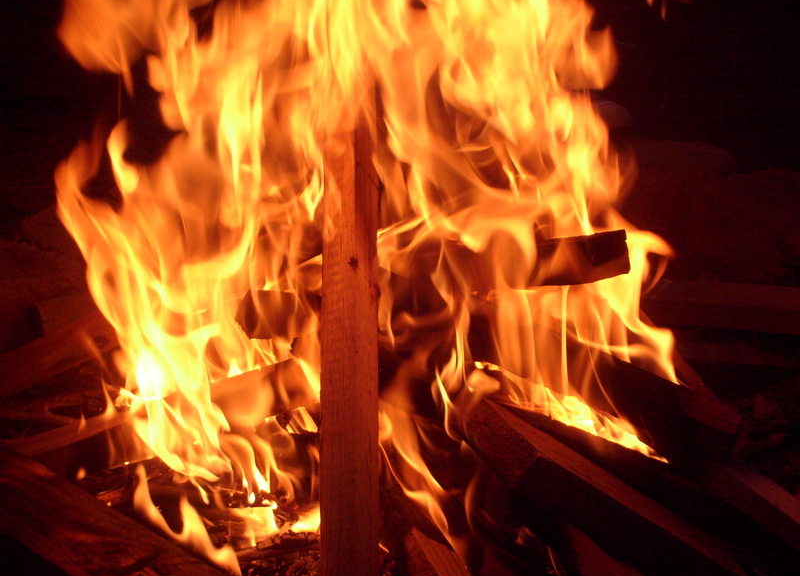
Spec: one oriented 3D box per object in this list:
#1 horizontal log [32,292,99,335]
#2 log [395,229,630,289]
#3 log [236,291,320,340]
[{"bbox_3d":[-0.433,0.033,2.750,0.220,0.055,0.070,-8,14,-19],"label":"horizontal log"},{"bbox_3d":[0.149,-0.039,2.550,0.330,0.066,0.070,-3,12,-9],"label":"log"},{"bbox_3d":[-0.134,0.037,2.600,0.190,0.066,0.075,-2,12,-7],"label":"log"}]

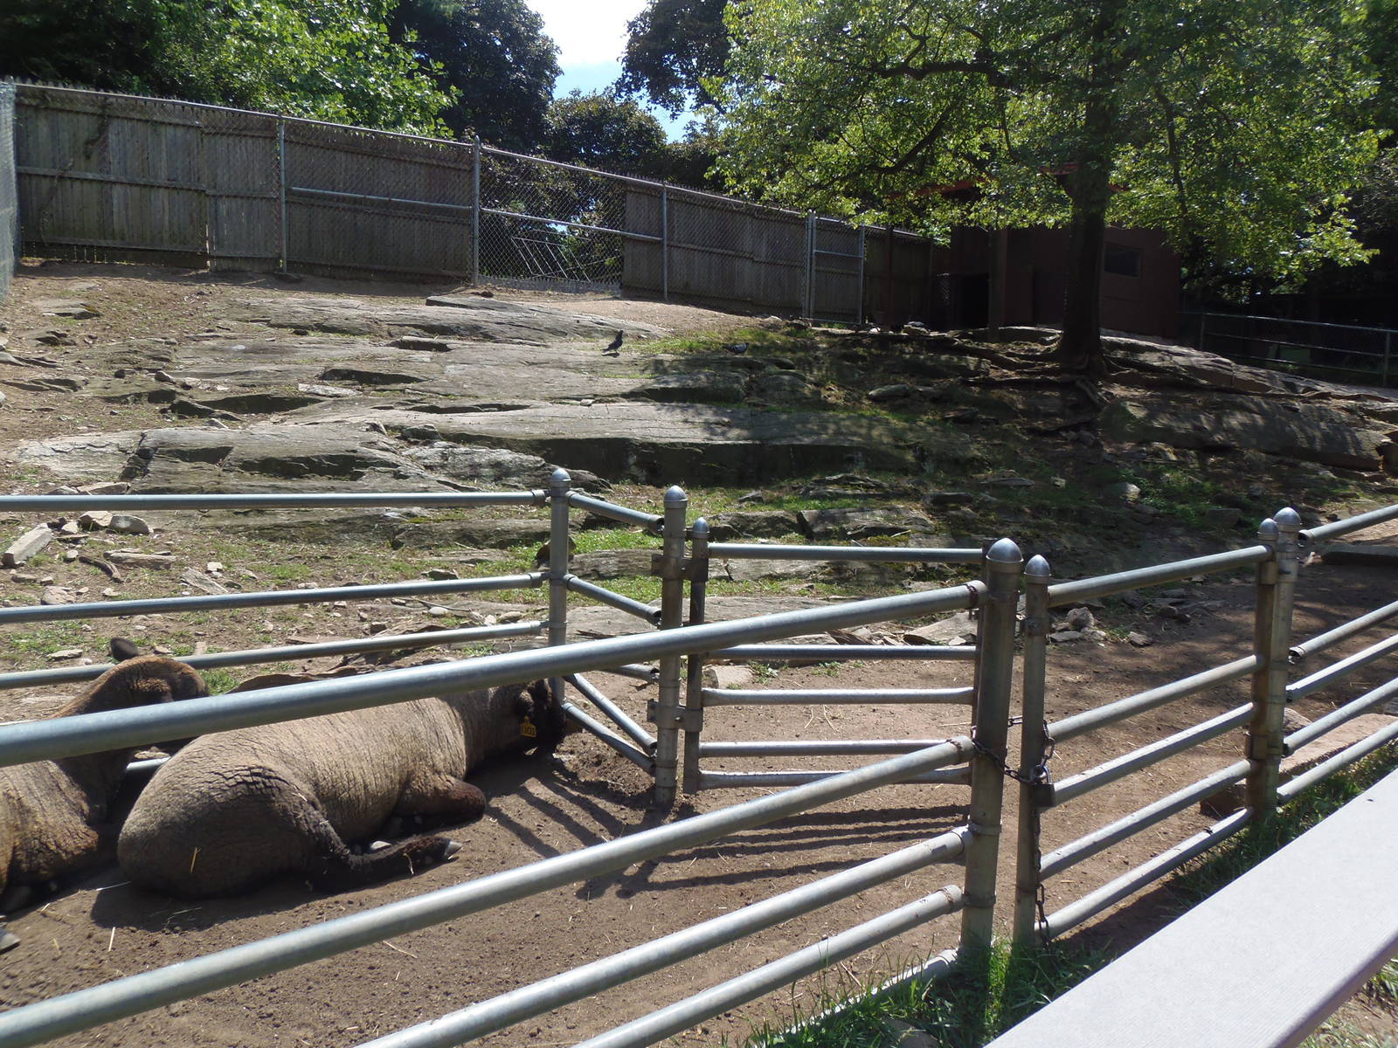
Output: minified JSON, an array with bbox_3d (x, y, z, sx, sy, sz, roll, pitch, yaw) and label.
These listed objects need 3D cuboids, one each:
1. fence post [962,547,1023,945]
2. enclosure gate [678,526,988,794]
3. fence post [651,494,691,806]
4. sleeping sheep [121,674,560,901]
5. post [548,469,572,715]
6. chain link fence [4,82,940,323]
[{"bbox_3d":[0.710,0.557,2.363,0.081,1.052,0.081,-3,9,-37],"label":"fence post"},{"bbox_3d":[0.506,0.474,3.490,1.107,0.968,0.060,1,7,-6],"label":"enclosure gate"},{"bbox_3d":[-0.104,0.457,3.542,0.081,1.192,0.081,-3,9,-37],"label":"fence post"},{"bbox_3d":[-1.057,0.766,3.278,1.460,0.470,0.650,-4,9,-38],"label":"sleeping sheep"},{"bbox_3d":[-0.601,0.344,4.120,0.081,1.158,0.081,-3,9,-37],"label":"post"},{"bbox_3d":[-1.216,-4.382,15.269,15.861,2.150,0.180,-4,9,-38],"label":"chain link fence"}]

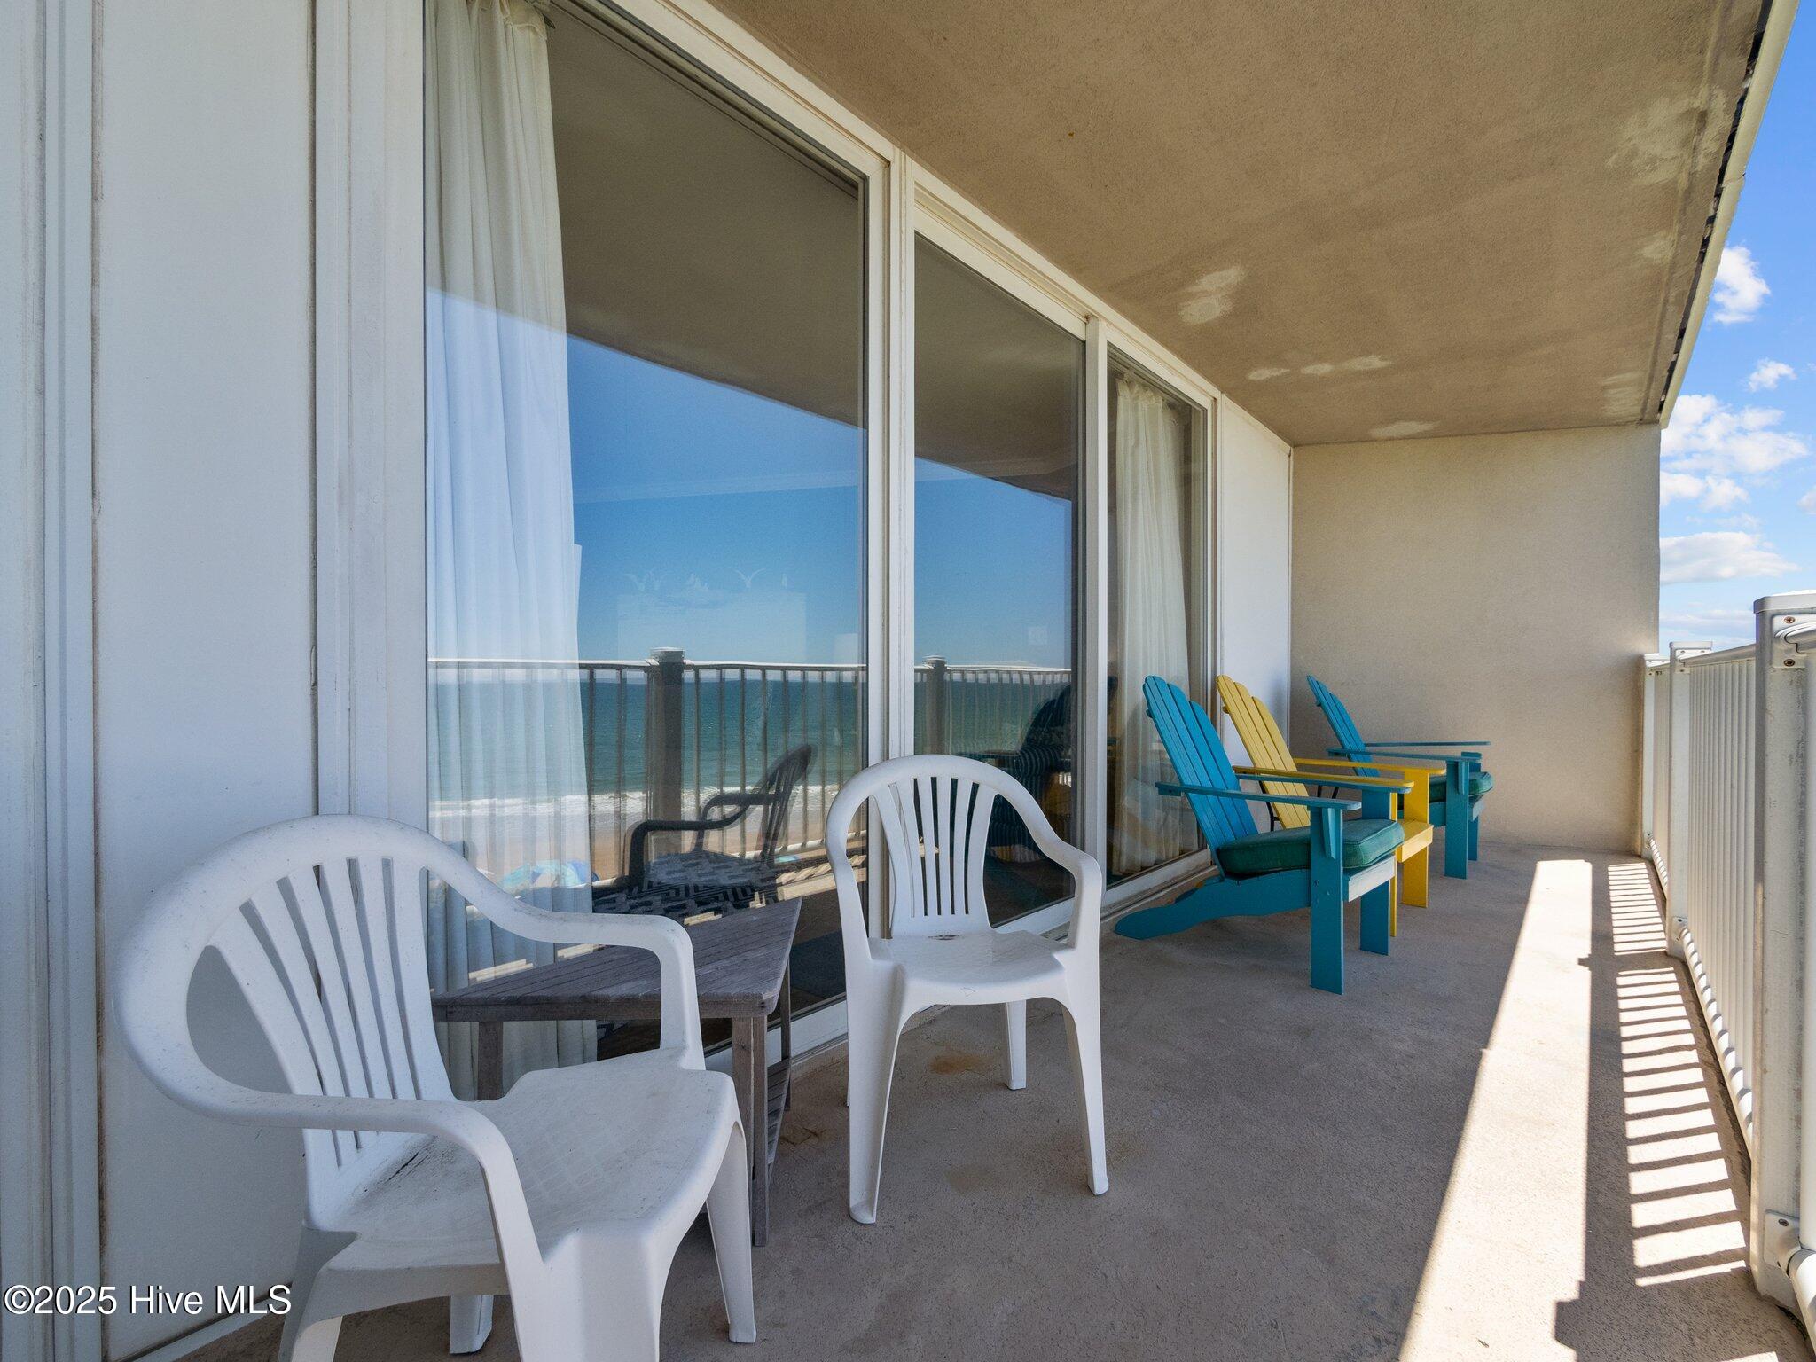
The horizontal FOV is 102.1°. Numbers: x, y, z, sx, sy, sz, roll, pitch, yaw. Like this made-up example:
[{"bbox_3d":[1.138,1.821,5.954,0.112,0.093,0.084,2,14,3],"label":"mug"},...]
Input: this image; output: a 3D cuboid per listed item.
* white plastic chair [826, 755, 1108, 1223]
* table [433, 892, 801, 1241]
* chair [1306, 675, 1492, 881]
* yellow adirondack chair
[{"bbox_3d":[0.091,0.589,1.630,0.550,0.823,0.510,0,0,-12],"label":"white plastic chair"},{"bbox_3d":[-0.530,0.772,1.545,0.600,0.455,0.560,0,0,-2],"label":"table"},{"bbox_3d":[2.738,0.490,4.149,0.870,1.020,0.660,0,0,43],"label":"chair"},{"bbox_3d":[1.840,0.490,3.308,0.670,1.020,0.860,0,0,-44],"label":"yellow adirondack chair"}]

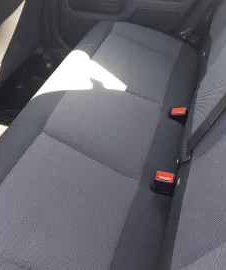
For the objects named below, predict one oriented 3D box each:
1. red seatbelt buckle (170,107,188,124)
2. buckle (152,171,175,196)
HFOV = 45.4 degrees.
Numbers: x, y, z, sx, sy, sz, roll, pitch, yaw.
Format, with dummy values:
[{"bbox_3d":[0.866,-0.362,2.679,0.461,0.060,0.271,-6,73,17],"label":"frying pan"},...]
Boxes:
[{"bbox_3d":[0.244,-0.066,1.000,0.053,0.074,0.029,2,59,13],"label":"red seatbelt buckle"},{"bbox_3d":[0.152,0.142,0.776,0.053,0.074,0.029,7,50,18],"label":"buckle"}]

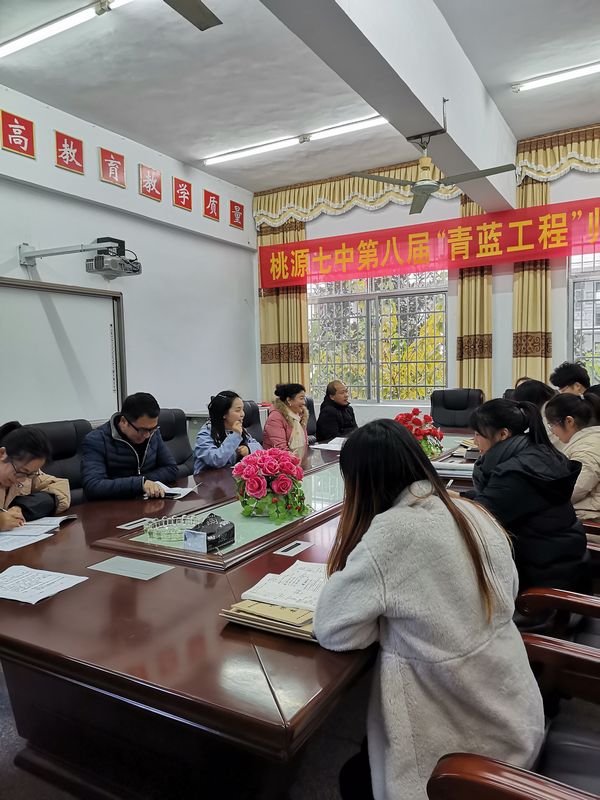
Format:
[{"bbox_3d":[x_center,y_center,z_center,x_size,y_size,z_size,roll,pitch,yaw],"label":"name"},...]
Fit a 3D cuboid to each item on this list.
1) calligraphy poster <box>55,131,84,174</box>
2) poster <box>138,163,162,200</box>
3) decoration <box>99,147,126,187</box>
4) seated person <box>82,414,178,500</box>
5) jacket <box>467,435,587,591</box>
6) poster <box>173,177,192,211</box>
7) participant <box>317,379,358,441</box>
[{"bbox_3d":[-2.084,-2.246,5.469,0.020,0.305,0.310,0,3,30],"label":"calligraphy poster"},{"bbox_3d":[-1.571,-2.294,6.361,0.020,0.305,0.310,0,3,30],"label":"poster"},{"bbox_3d":[-1.786,-2.228,5.773,0.020,0.312,0.315,0,3,30],"label":"decoration"},{"bbox_3d":[-0.897,0.599,3.302,0.700,1.270,0.610,0,3,30],"label":"seated person"},{"bbox_3d":[0.943,0.434,2.522,0.520,0.640,0.500,1,4,38],"label":"jacket"},{"bbox_3d":[-1.285,-2.275,6.649,0.020,0.312,0.315,0,3,30],"label":"poster"},{"bbox_3d":[0.373,0.455,5.353,0.700,1.260,0.530,0,3,30],"label":"participant"}]

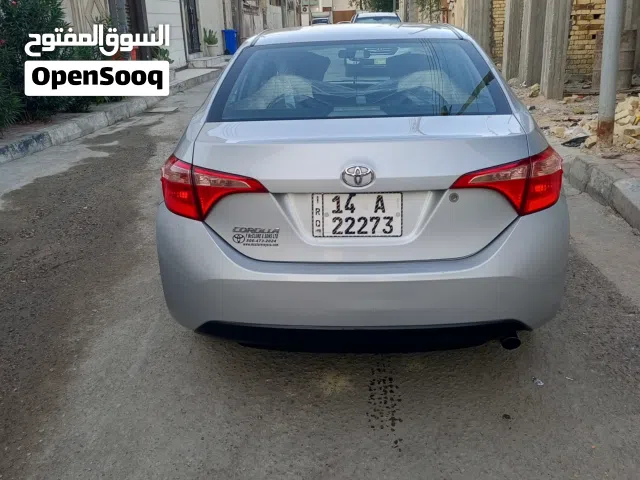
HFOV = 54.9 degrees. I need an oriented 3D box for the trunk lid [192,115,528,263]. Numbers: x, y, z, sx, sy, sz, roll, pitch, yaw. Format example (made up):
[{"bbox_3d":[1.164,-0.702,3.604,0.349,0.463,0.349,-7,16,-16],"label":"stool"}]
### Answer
[{"bbox_3d":[0.149,-0.212,2.353,1.260,0.435,0.440,-1,20,3],"label":"trunk lid"}]

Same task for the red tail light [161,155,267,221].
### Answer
[{"bbox_3d":[-0.406,-0.205,2.363,0.460,0.220,0.260,-1,20,3],"label":"red tail light"}]

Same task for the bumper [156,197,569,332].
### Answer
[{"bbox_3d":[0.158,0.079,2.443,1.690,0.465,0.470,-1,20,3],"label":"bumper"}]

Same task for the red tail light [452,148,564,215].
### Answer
[{"bbox_3d":[0.702,-0.219,2.300,0.460,0.220,0.260,-1,20,3],"label":"red tail light"}]

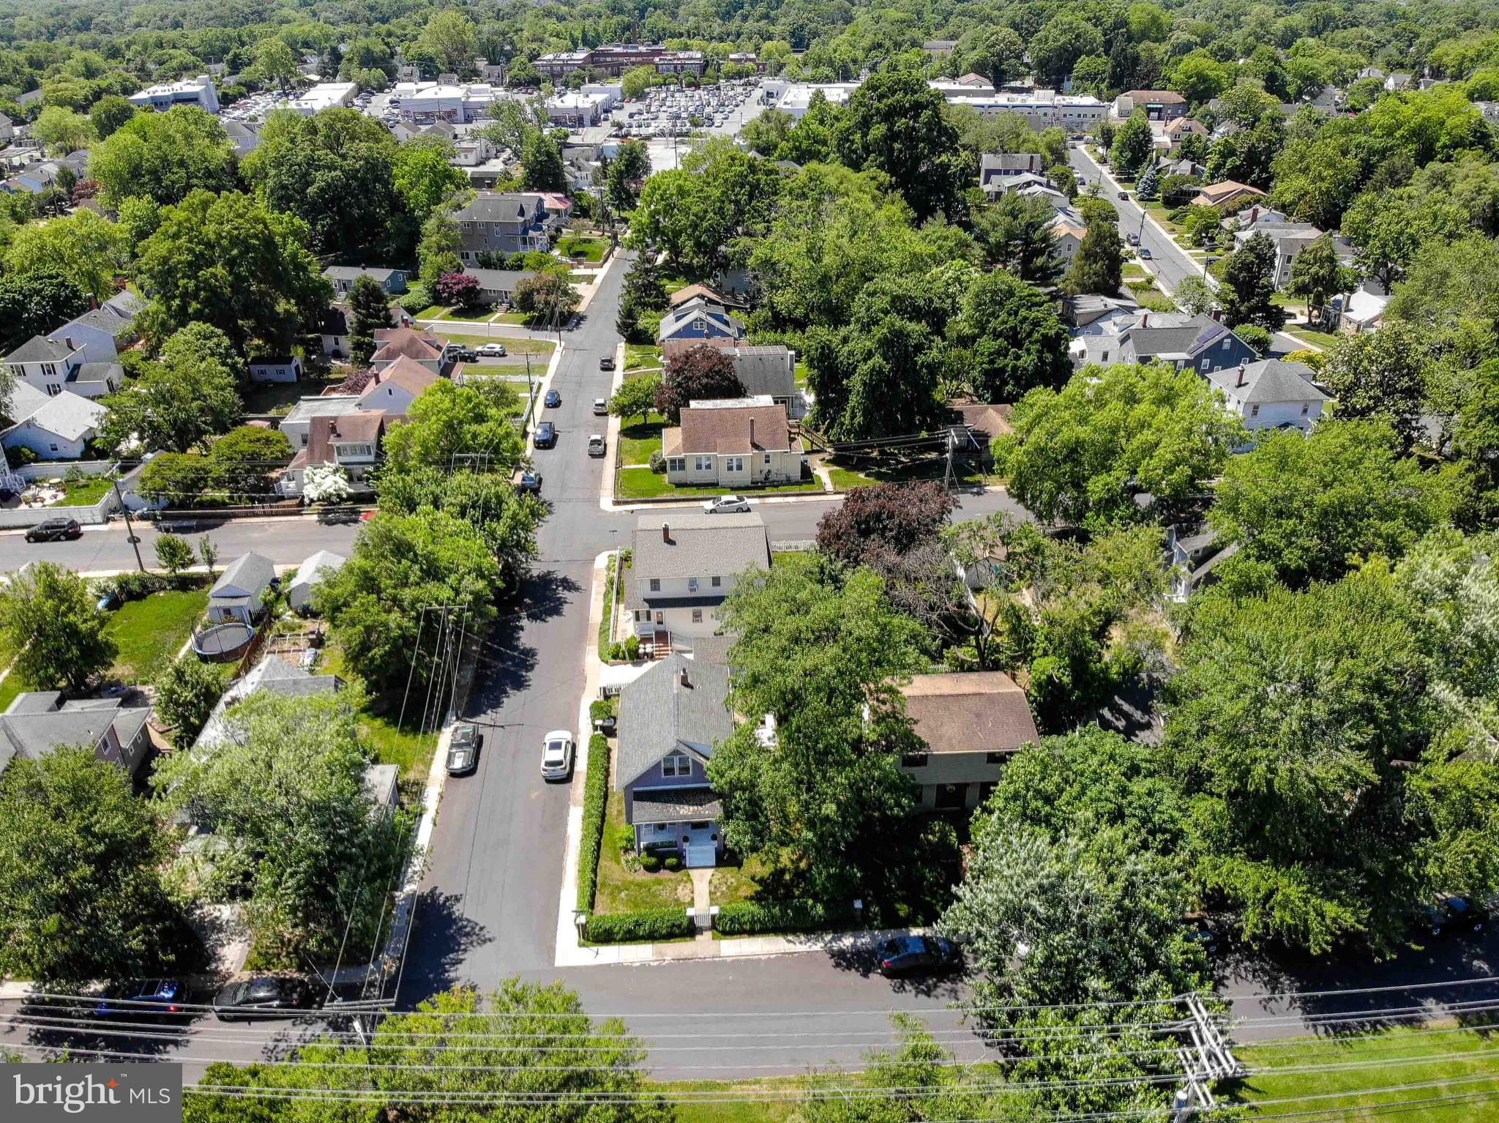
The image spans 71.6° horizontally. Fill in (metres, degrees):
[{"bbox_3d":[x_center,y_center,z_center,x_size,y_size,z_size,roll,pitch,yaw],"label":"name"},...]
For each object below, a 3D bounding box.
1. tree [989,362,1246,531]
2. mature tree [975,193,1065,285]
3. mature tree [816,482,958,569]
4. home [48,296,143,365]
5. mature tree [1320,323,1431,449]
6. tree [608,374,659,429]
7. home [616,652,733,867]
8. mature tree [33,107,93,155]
[{"bbox_3d":[36.626,-11.106,104.294,23.530,16.390,23.060,0,29,0],"label":"tree"},{"bbox_3d":[45.164,-54.524,175.791,14.600,15.200,13.600,-2,29,-4],"label":"mature tree"},{"bbox_3d":[12.642,-2.771,97.373,13.120,8.350,12.860,0,29,0],"label":"mature tree"},{"bbox_3d":[-86.614,-30.551,140.524,8.900,7.900,14.500,-2,29,-4],"label":"home"},{"bbox_3d":[70.959,-20.187,118.192,12.660,13.920,12.660,0,29,0],"label":"mature tree"},{"bbox_3d":[-14.652,-20.528,132.315,6.220,6.210,6.090,0,29,0],"label":"tree"},{"bbox_3d":[-4.796,12.622,69.335,7.900,7.500,13.500,-2,29,-4],"label":"home"},{"bbox_3d":[-206.457,-128.849,313.113,18.358,15.440,18.358,0,29,0],"label":"mature tree"}]

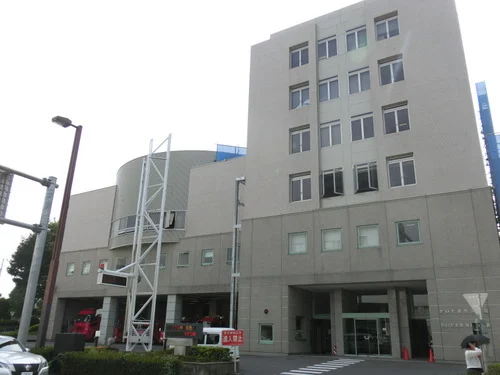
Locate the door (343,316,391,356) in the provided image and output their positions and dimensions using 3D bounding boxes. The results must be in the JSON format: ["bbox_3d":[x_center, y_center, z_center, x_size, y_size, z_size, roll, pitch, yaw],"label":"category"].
[{"bbox_3d":[7.692,9.888,27.690,3.109,2.379,0.150,-10,-22,29],"label":"door"}]

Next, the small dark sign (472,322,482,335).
[{"bbox_3d":[7.386,4.578,13.600,0.289,0.370,0.080,-10,-23,29],"label":"small dark sign"}]

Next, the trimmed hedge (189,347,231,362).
[{"bbox_3d":[-1.624,6.698,16.800,1.800,0.620,1.000,1,-19,0],"label":"trimmed hedge"}]

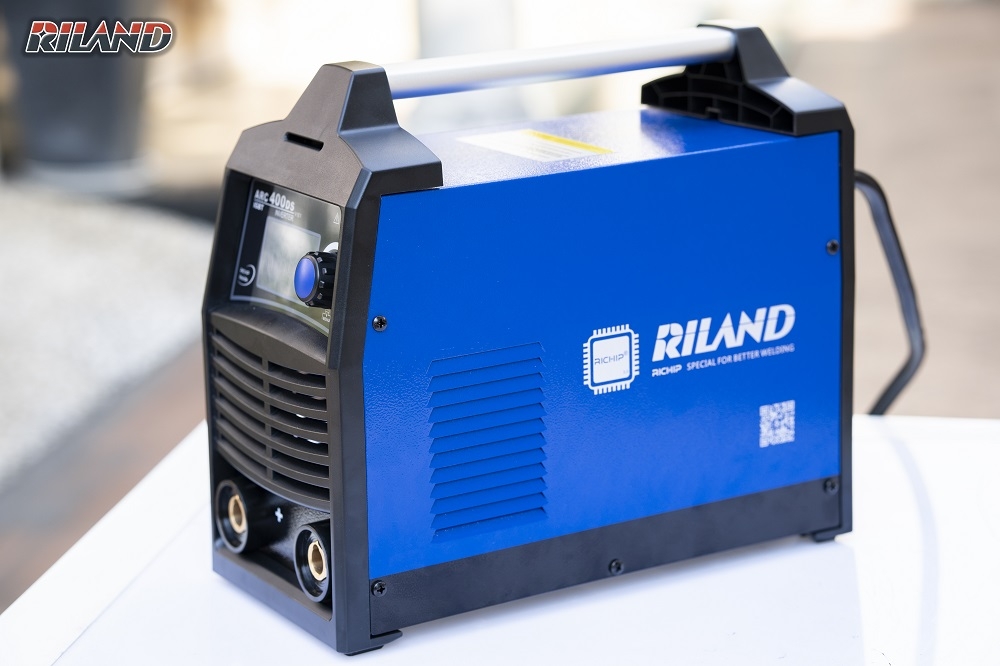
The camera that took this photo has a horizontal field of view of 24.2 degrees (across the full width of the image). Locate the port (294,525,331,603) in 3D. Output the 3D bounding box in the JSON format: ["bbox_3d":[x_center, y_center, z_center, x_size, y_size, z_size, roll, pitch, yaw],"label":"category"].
[{"bbox_3d":[-0.076,0.103,1.064,0.020,0.035,0.035,-10,15,-30],"label":"port"}]

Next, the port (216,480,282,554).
[{"bbox_3d":[-0.120,0.087,1.137,0.021,0.035,0.035,-10,15,-30],"label":"port"}]

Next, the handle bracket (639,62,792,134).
[{"bbox_3d":[0.119,-0.130,1.185,0.027,0.042,0.134,-10,15,-30],"label":"handle bracket"}]

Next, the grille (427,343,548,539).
[{"bbox_3d":[-0.004,0.050,1.069,0.065,0.086,0.005,-10,15,-30],"label":"grille"}]

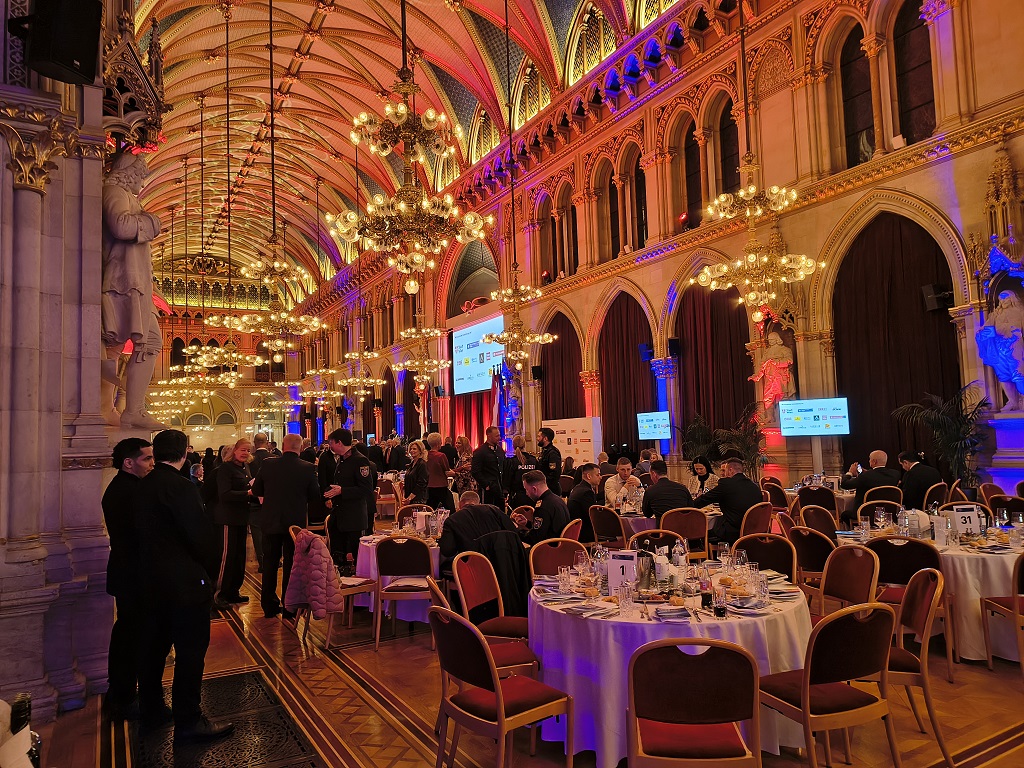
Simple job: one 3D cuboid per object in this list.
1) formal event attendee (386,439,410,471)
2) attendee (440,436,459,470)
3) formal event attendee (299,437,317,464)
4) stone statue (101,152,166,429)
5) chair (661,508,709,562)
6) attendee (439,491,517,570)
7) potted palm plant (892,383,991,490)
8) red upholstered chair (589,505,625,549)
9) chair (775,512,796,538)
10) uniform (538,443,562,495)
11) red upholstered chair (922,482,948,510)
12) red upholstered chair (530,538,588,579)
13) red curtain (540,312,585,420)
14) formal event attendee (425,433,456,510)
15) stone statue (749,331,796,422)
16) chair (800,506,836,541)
[{"bbox_3d":[-3.210,2.419,20.084,0.540,1.780,0.380,0,-5,-30],"label":"formal event attendee"},{"bbox_3d":[-1.312,1.937,14.960,0.500,1.680,0.340,-2,-4,3],"label":"attendee"},{"bbox_3d":[-3.602,1.806,12.404,0.360,1.705,0.520,-3,-4,11],"label":"formal event attendee"},{"bbox_3d":[-2.910,-0.725,5.400,0.620,2.127,0.720,0,-5,-29],"label":"stone statue"},{"bbox_3d":[1.755,1.712,7.306,0.460,0.900,0.530,-2,-4,2],"label":"chair"},{"bbox_3d":[-0.263,1.487,5.760,0.580,1.180,0.850,1,-5,-34],"label":"attendee"},{"bbox_3d":[8.152,1.193,13.474,1.450,2.420,1.350,-5,-5,31],"label":"potted palm plant"},{"bbox_3d":[1.161,1.702,7.419,0.560,0.885,0.460,1,-5,-36],"label":"red upholstered chair"},{"bbox_3d":[2.563,1.569,6.091,0.550,0.900,0.470,-4,-5,24],"label":"chair"},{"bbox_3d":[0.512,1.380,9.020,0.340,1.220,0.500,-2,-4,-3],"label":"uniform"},{"bbox_3d":[5.255,1.732,9.105,0.460,0.900,0.530,0,-5,-24],"label":"red upholstered chair"},{"bbox_3d":[0.461,1.503,4.720,0.480,0.880,0.550,0,-5,-24],"label":"red upholstered chair"},{"bbox_3d":[1.700,0.413,23.347,0.250,5.651,2.650,0,-5,-29],"label":"red curtain"},{"bbox_3d":[-0.972,1.515,9.716,0.500,1.700,0.420,-5,-6,40],"label":"formal event attendee"},{"bbox_3d":[6.655,-0.169,18.142,0.720,2.320,1.100,1,-5,-30],"label":"stone statue"},{"bbox_3d":[3.000,1.564,6.356,0.460,0.885,0.560,1,-5,-34],"label":"chair"}]

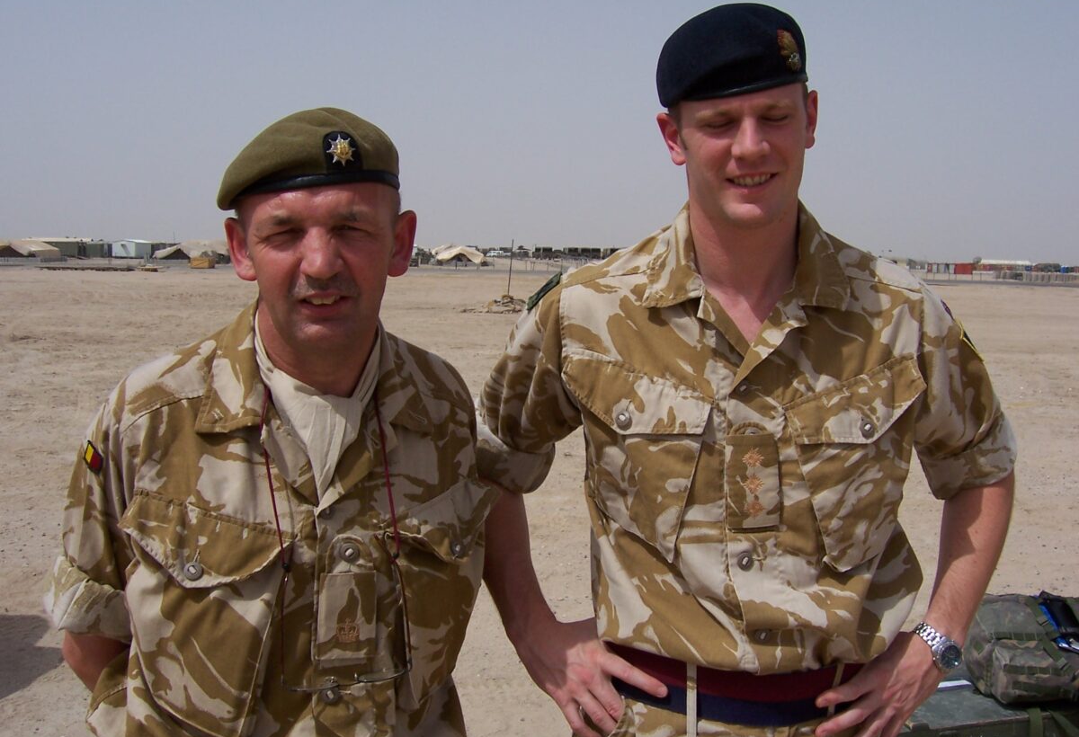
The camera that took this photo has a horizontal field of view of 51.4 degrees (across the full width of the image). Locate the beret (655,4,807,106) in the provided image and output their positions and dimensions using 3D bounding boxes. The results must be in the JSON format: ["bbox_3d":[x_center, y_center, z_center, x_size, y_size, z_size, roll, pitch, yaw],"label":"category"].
[{"bbox_3d":[0.218,-0.364,1.290,0.176,0.110,0.230,-8,14,2],"label":"beret"}]

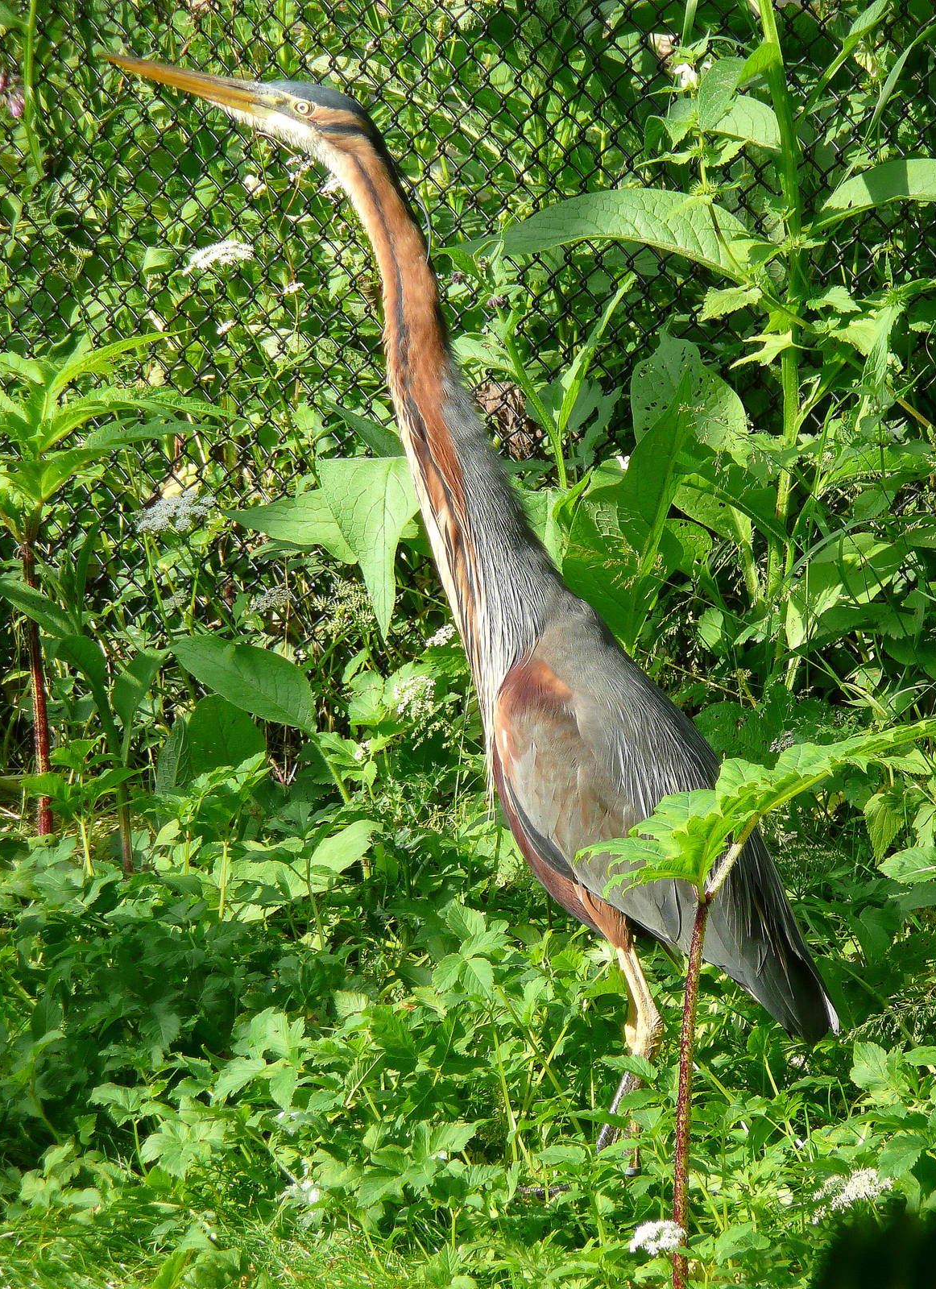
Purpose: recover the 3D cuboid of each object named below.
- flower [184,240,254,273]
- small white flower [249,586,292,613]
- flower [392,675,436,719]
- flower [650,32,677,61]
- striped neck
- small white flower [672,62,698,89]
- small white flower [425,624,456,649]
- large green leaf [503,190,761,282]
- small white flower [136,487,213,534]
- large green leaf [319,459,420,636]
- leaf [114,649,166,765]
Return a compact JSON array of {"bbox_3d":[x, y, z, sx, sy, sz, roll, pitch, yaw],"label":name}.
[{"bbox_3d":[-0.236,-0.371,9.950,0.067,0.027,0.062,-13,12,0],"label":"flower"},{"bbox_3d":[-0.172,-0.040,9.100,0.038,0.023,0.036,-1,8,0],"label":"small white flower"},{"bbox_3d":[-0.049,0.047,9.450,0.041,0.027,0.038,3,30,0],"label":"flower"},{"bbox_3d":[0.178,-0.545,9.500,0.025,0.026,0.024,-1,8,0],"label":"flower"},{"bbox_3d":[-0.010,-0.160,7.700,0.083,0.446,0.075,-17,8,2],"label":"striped neck"},{"bbox_3d":[0.195,-0.510,9.350,0.022,0.025,0.021,-8,10,-36],"label":"small white flower"},{"bbox_3d":[-0.025,-0.008,9.600,0.032,0.019,0.029,-18,18,0],"label":"small white flower"},{"bbox_3d":[0.140,-0.344,8.750,0.228,0.080,0.090,-1,8,0],"label":"large green leaf"},{"bbox_3d":[-0.280,-0.127,9.950,0.075,0.022,0.066,-8,24,0],"label":"small white flower"},{"bbox_3d":[-0.082,-0.080,8.600,0.088,0.150,0.050,-1,8,0],"label":"large green leaf"},{"bbox_3d":[-0.296,0.055,9.400,0.038,0.110,0.030,22,3,16],"label":"leaf"}]

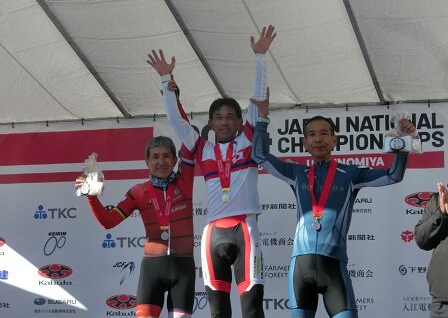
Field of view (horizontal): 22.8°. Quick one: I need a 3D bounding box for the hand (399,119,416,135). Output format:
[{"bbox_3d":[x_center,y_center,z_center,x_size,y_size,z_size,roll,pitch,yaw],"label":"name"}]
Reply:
[{"bbox_3d":[1.007,-0.174,6.100,0.092,0.090,0.085,-2,-8,11],"label":"hand"}]

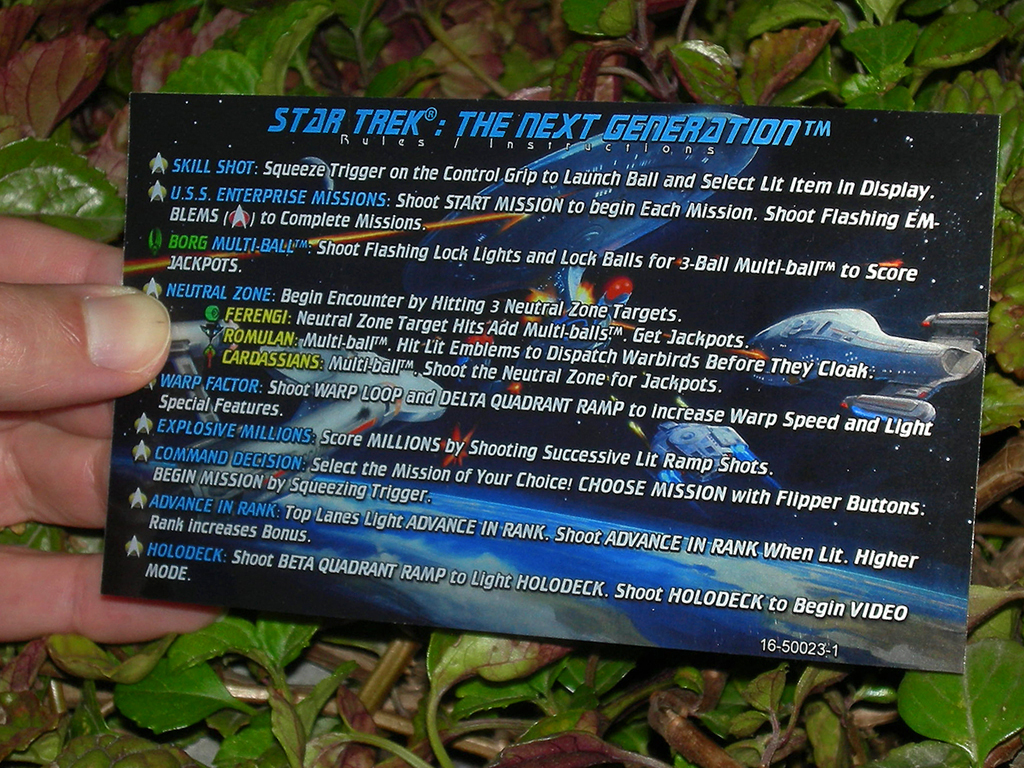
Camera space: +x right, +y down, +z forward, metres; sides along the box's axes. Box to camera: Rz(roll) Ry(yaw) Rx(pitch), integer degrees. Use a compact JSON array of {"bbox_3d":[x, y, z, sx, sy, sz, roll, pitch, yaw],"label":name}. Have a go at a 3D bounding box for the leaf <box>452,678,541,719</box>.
[{"bbox_3d":[-0.003,0.059,0.535,0.016,0.004,0.009,-6,41,4],"label":"leaf"}]

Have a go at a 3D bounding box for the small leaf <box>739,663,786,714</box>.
[{"bbox_3d":[0.040,0.048,0.452,0.007,0.003,0.008,7,64,13],"label":"small leaf"}]

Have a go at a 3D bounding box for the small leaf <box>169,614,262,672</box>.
[{"bbox_3d":[-0.050,0.044,0.488,0.017,0.006,0.009,0,52,0],"label":"small leaf"}]

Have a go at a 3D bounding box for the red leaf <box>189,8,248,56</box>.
[{"bbox_3d":[-0.053,-0.064,0.520,0.012,0.004,0.006,-39,54,-6],"label":"red leaf"}]

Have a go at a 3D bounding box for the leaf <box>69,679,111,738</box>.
[{"bbox_3d":[-0.079,0.061,0.537,0.008,0.003,0.011,-4,67,-15],"label":"leaf"}]

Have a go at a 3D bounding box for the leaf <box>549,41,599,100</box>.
[{"bbox_3d":[0.011,-0.053,0.493,0.008,0.004,0.012,2,64,32],"label":"leaf"}]

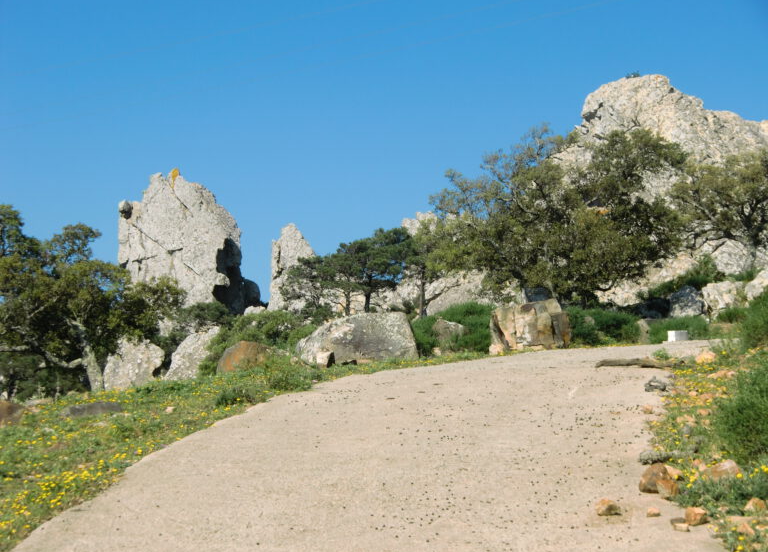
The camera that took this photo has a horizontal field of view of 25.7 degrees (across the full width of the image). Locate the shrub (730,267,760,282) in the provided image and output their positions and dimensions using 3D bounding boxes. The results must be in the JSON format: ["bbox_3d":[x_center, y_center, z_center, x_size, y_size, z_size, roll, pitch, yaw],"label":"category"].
[{"bbox_3d":[8.790,-0.036,41.000,0.729,0.389,0.584,0,-3,0],"label":"shrub"}]

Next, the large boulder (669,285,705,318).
[{"bbox_3d":[6.638,0.560,37.000,0.790,0.746,0.632,0,-3,0],"label":"large boulder"}]

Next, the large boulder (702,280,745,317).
[{"bbox_3d":[7.651,0.507,38.000,0.947,0.811,0.757,0,-3,0],"label":"large boulder"}]

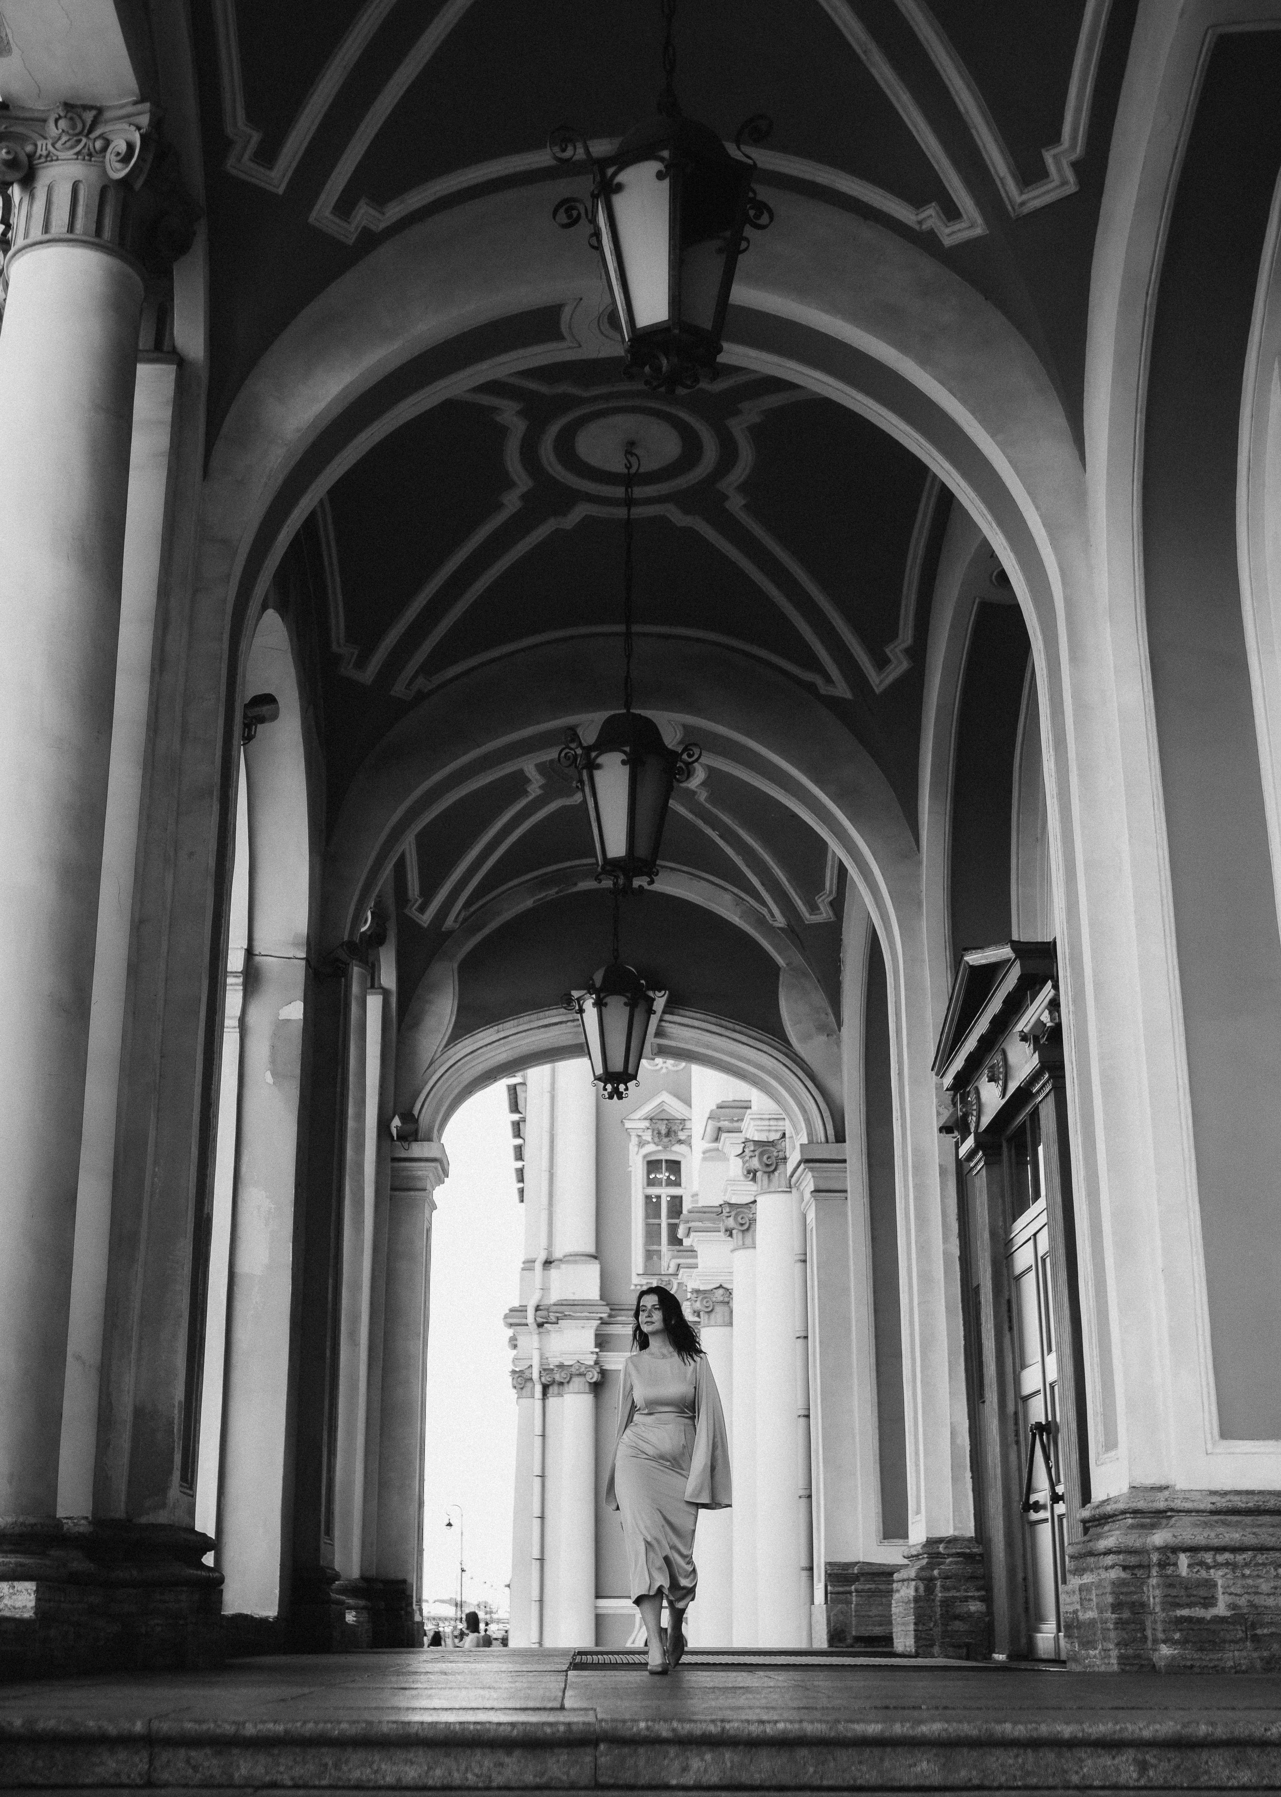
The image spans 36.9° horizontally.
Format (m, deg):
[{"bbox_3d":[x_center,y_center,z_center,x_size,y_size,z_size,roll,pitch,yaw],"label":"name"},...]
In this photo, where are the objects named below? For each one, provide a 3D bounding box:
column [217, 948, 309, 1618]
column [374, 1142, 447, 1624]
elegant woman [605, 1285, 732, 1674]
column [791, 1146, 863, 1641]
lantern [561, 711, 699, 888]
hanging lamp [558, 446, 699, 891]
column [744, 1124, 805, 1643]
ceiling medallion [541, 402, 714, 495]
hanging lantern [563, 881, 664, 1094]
[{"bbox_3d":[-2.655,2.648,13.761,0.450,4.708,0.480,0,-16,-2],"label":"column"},{"bbox_3d":[-2.312,4.990,19.645,0.560,4.951,0.800,0,-16,-2],"label":"column"},{"bbox_3d":[0.124,2.697,9.021,0.580,1.721,0.420,-2,-16,5],"label":"elegant woman"},{"bbox_3d":[1.865,5.005,19.640,0.520,4.919,0.800,0,-16,-2],"label":"column"},{"bbox_3d":[-0.073,-0.662,12.675,0.900,1.207,0.900,0,-16,-2],"label":"lantern"},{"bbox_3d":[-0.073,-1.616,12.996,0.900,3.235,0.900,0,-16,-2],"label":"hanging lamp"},{"bbox_3d":[2.070,7.692,30.415,0.880,7.943,0.880,0,-16,-2],"label":"column"},{"bbox_3d":[-0.084,-3.159,13.500,1.260,0.100,1.220,0,-16,-2],"label":"ceiling medallion"},{"bbox_3d":[-0.227,0.822,17.571,0.900,1.989,0.900,0,-16,-2],"label":"hanging lantern"}]

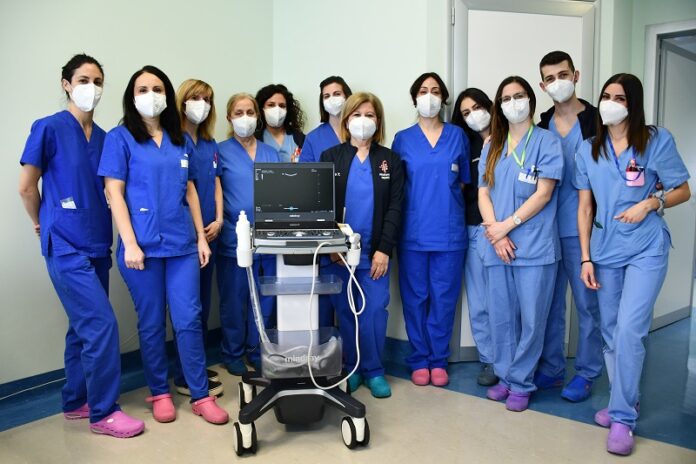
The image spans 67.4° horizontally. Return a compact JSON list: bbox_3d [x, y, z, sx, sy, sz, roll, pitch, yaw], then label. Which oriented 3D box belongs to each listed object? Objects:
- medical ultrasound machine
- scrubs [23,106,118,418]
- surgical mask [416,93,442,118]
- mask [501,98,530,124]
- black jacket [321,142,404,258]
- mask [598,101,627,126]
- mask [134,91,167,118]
[{"bbox_3d":[-0.223,0.295,2.395,0.540,1.210,0.560,-1,5,-8],"label":"medical ultrasound machine"},{"bbox_3d":[-1.218,0.156,2.303,0.380,1.360,0.480,5,7,42],"label":"scrubs"},{"bbox_3d":[0.428,-0.665,2.742,0.140,0.140,0.090,1,5,8],"label":"surgical mask"},{"bbox_3d":[0.786,-0.566,2.450,0.140,0.135,0.090,-8,3,16],"label":"mask"},{"bbox_3d":[0.068,-0.171,2.830,0.460,0.610,0.280,-1,5,0],"label":"black jacket"},{"bbox_3d":[1.121,-0.500,2.204,0.140,0.130,0.090,17,15,41],"label":"mask"},{"bbox_3d":[-0.946,-0.611,2.500,0.147,0.122,0.088,-3,6,-25],"label":"mask"}]

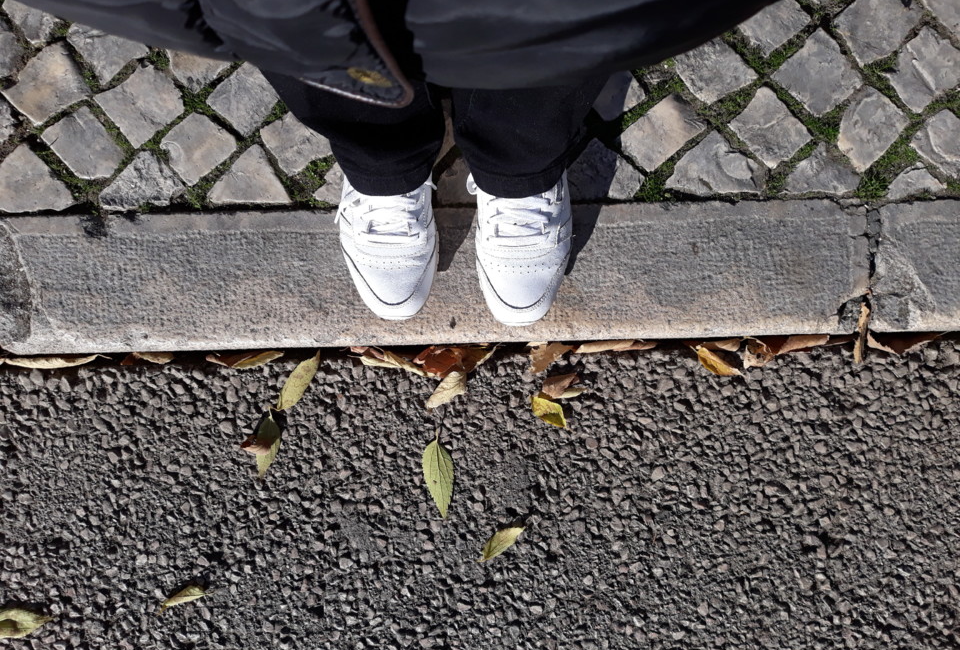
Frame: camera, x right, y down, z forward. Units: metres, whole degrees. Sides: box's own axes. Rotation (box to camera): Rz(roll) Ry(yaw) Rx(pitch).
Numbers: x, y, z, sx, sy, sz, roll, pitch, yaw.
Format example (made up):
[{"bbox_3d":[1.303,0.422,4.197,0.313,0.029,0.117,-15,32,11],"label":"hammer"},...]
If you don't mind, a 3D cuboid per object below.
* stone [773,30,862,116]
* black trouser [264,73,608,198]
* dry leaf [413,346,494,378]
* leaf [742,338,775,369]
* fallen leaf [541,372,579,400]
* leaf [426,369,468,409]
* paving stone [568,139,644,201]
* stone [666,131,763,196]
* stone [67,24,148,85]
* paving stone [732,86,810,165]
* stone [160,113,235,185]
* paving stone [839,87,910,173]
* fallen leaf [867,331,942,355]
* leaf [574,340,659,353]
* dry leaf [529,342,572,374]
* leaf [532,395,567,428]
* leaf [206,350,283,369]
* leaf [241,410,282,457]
[{"bbox_3d":[0.383,-0.281,0.873,0.079,0.050,0.073,-41,88,-4],"label":"stone"},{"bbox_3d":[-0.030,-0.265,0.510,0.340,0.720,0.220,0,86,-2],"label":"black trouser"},{"bbox_3d":[-0.033,0.046,0.938,0.098,0.030,0.040,-1,87,-1],"label":"dry leaf"},{"bbox_3d":[0.338,0.033,0.908,0.037,0.020,0.038,-4,86,-2],"label":"leaf"},{"bbox_3d":[0.107,0.079,0.973,0.050,0.018,0.031,-24,83,-5],"label":"fallen leaf"},{"bbox_3d":[-0.042,0.081,0.939,0.062,0.016,0.030,-45,89,-3],"label":"leaf"},{"bbox_3d":[0.157,-0.198,0.996,0.112,0.062,0.082,-1,86,-2],"label":"paving stone"},{"bbox_3d":[0.298,-0.203,0.989,0.125,0.060,0.085,-1,81,-2],"label":"stone"},{"bbox_3d":[-0.481,-0.359,0.992,0.072,0.060,0.093,-36,84,-6],"label":"stone"},{"bbox_3d":[0.383,-0.255,1.009,0.099,0.062,0.083,45,85,1],"label":"paving stone"},{"bbox_3d":[-0.357,-0.221,0.975,0.078,0.060,0.072,-42,85,-7],"label":"stone"},{"bbox_3d":[0.463,-0.235,0.932,0.065,0.065,0.087,43,87,1],"label":"paving stone"},{"bbox_3d":[0.539,0.024,0.951,0.098,0.035,0.030,-1,87,-1],"label":"fallen leaf"},{"bbox_3d":[0.170,0.027,0.942,0.104,0.025,0.022,-1,87,-1],"label":"leaf"},{"bbox_3d":[0.098,0.043,1.026,0.061,0.016,0.043,-4,86,-3],"label":"dry leaf"},{"bbox_3d":[0.090,0.113,0.969,0.059,0.015,0.029,37,82,4],"label":"leaf"},{"bbox_3d":[-0.294,0.043,0.935,0.094,0.025,0.027,-1,87,-1],"label":"leaf"},{"bbox_3d":[-0.255,0.133,0.894,0.034,0.018,0.055,34,86,1],"label":"leaf"}]

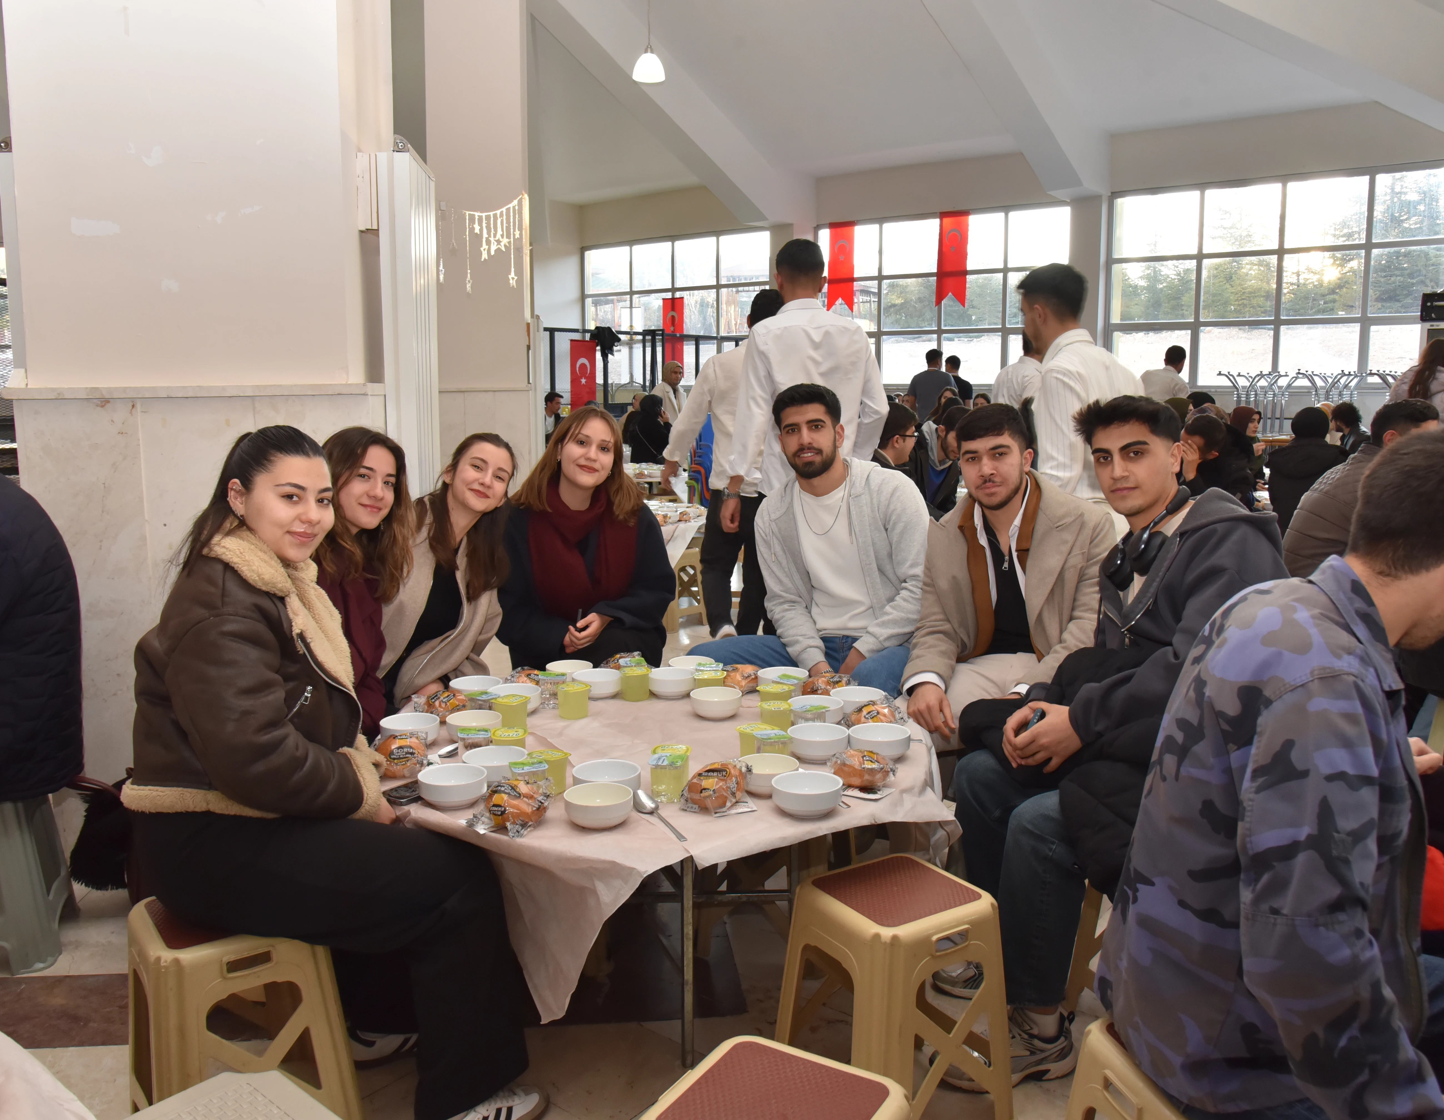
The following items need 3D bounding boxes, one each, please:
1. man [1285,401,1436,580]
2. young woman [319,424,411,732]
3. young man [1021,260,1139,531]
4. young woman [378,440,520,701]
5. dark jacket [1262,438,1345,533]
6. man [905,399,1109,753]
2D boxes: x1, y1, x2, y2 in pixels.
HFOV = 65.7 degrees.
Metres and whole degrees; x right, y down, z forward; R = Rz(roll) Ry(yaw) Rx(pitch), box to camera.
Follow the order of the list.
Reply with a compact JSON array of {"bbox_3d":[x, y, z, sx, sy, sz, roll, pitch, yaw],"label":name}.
[{"bbox_3d":[2.290,0.121,3.756,0.780,1.300,0.550,4,9,28],"label":"man"},{"bbox_3d":[-0.820,0.316,2.542,0.750,1.260,0.500,5,10,32],"label":"young woman"},{"bbox_3d":[1.095,-0.035,3.574,0.520,1.758,0.360,-5,9,-30],"label":"young man"},{"bbox_3d":[-0.601,0.330,2.743,0.520,1.260,0.750,-4,9,-25],"label":"young woman"},{"bbox_3d":[2.923,-0.253,5.669,0.480,0.720,0.360,4,9,22],"label":"dark jacket"},{"bbox_3d":[0.680,0.253,2.775,0.600,1.320,0.800,6,10,34],"label":"man"}]

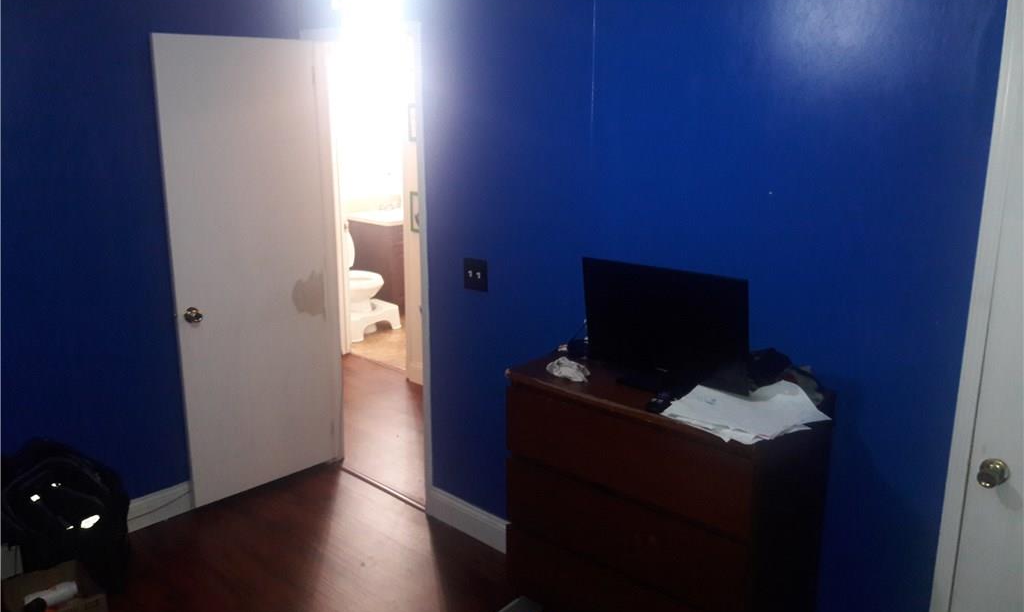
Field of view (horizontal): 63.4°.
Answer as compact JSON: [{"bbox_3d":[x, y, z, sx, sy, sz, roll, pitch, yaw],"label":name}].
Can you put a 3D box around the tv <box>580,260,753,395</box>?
[{"bbox_3d":[0.440,0.056,2.308,0.513,0.340,0.150,12,18,41],"label":"tv"}]

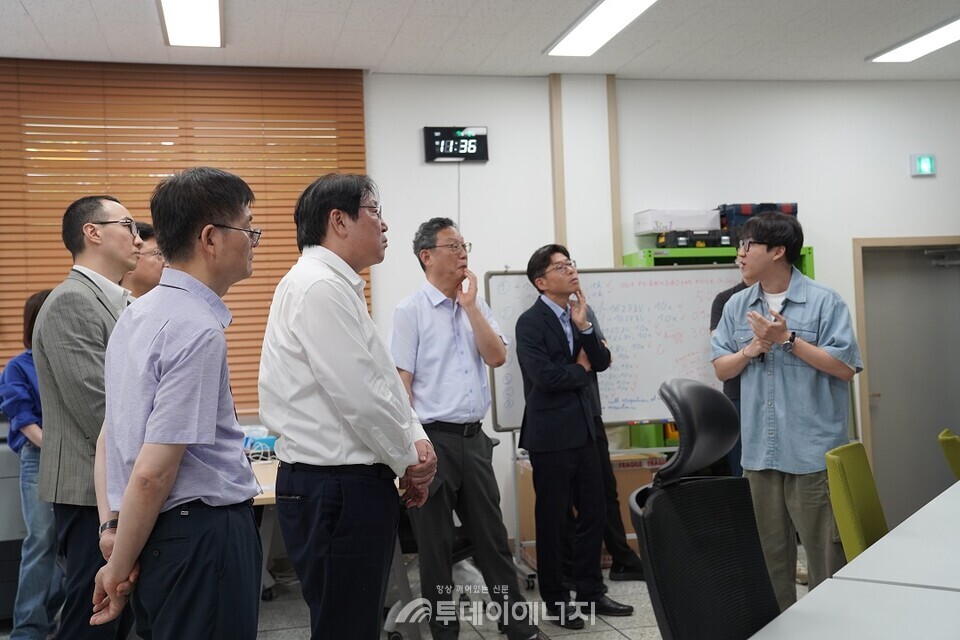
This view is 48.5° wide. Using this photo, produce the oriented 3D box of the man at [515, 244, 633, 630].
[{"bbox_3d":[0.428,0.525,4.830,0.460,1.740,0.540,-3,-2,35],"label":"man"}]

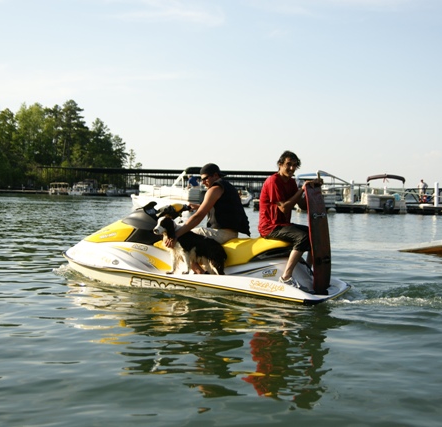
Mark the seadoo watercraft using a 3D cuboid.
[{"bbox_3d":[-0.380,0.420,7.420,3.300,1.060,1.200,4,5,28],"label":"seadoo watercraft"}]

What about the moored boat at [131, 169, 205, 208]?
[{"bbox_3d":[-2.950,-1.540,44.200,2.500,2.650,6.300,-1,2,-39],"label":"moored boat"}]

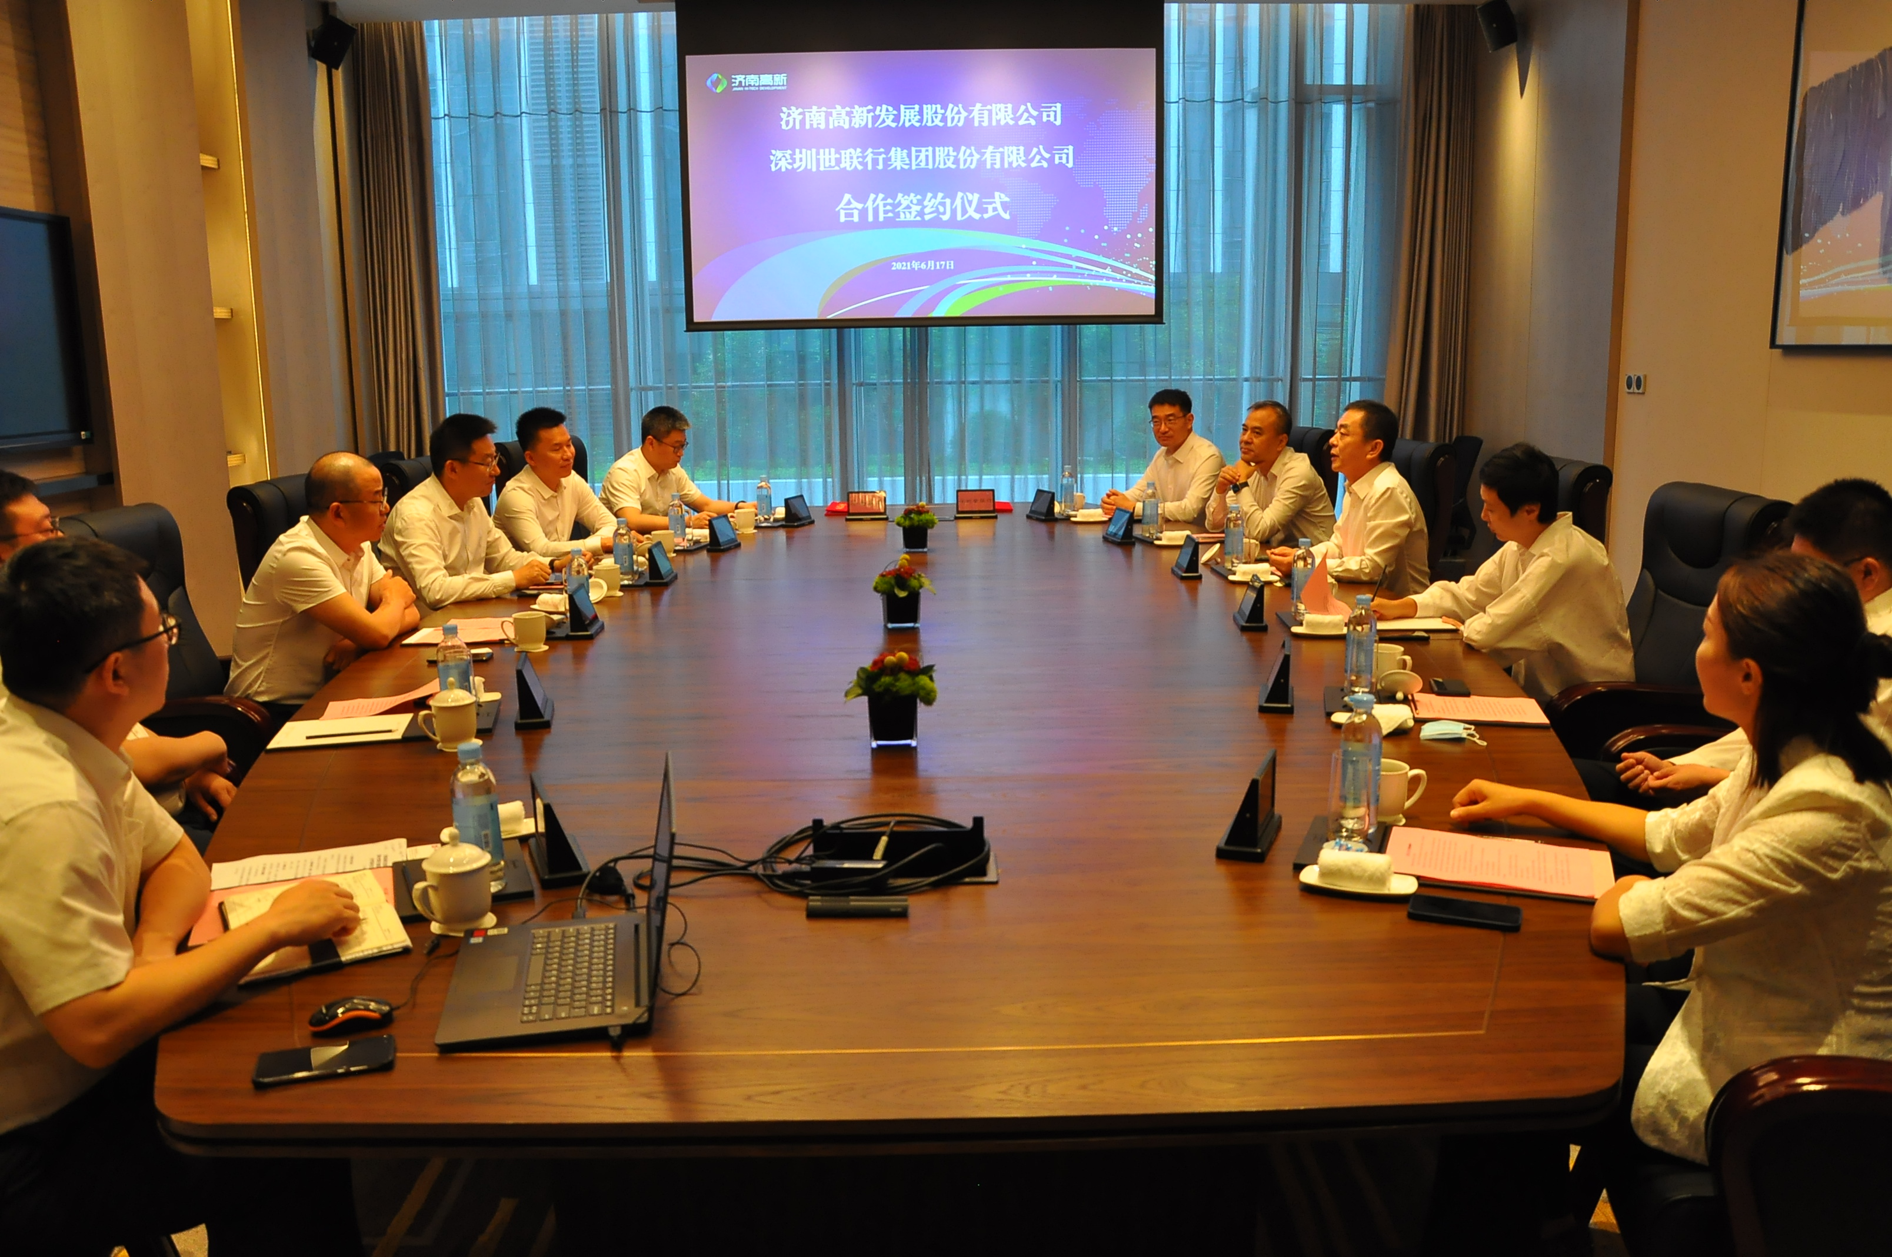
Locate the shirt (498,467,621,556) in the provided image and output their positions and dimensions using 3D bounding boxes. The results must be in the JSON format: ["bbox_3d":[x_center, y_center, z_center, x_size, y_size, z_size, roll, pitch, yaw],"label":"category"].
[{"bbox_3d":[-1.482,-0.365,5.350,0.420,0.560,0.480,5,12,29],"label":"shirt"}]

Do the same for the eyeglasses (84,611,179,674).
[{"bbox_3d":[-1.109,0.019,1.859,0.140,0.048,0.142,7,20,35],"label":"eyeglasses"}]

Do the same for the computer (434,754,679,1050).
[{"bbox_3d":[-0.473,0.327,1.748,0.272,0.246,0.334,-3,11,-12],"label":"computer"}]

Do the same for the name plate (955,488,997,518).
[{"bbox_3d":[0.143,-0.585,6.700,0.198,0.130,0.085,0,11,2],"label":"name plate"}]

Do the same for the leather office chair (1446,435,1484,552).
[{"bbox_3d":[2.375,-0.344,6.766,0.620,1.060,0.620,-1,11,-3],"label":"leather office chair"}]

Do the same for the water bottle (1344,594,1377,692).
[{"bbox_3d":[0.909,0.032,3.102,0.066,0.217,0.066,-1,11,0],"label":"water bottle"}]

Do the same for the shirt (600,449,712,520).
[{"bbox_3d":[-1.375,-0.567,6.648,0.395,0.553,0.543,7,14,37],"label":"shirt"}]

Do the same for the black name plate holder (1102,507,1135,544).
[{"bbox_3d":[0.709,-0.424,5.798,0.085,0.137,0.200,-3,11,-13],"label":"black name plate holder"}]

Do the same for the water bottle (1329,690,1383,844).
[{"bbox_3d":[0.631,0.211,2.149,0.066,0.217,0.066,-1,11,0],"label":"water bottle"}]

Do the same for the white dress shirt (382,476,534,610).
[{"bbox_3d":[-1.643,-0.204,4.763,0.470,0.595,0.500,3,12,17],"label":"white dress shirt"}]

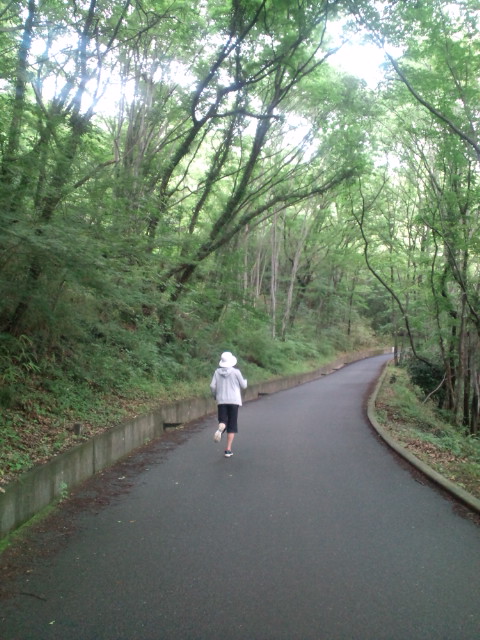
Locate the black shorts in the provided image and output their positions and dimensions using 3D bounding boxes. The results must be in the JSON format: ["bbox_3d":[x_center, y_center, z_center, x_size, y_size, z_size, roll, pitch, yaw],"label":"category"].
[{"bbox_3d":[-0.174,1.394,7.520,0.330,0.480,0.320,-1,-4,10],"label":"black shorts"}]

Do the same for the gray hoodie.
[{"bbox_3d":[-0.163,0.970,7.550,0.510,0.570,0.360,-1,-4,10],"label":"gray hoodie"}]

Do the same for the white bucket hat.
[{"bbox_3d":[-0.175,0.576,7.550,0.270,0.210,0.290,0,-4,0],"label":"white bucket hat"}]

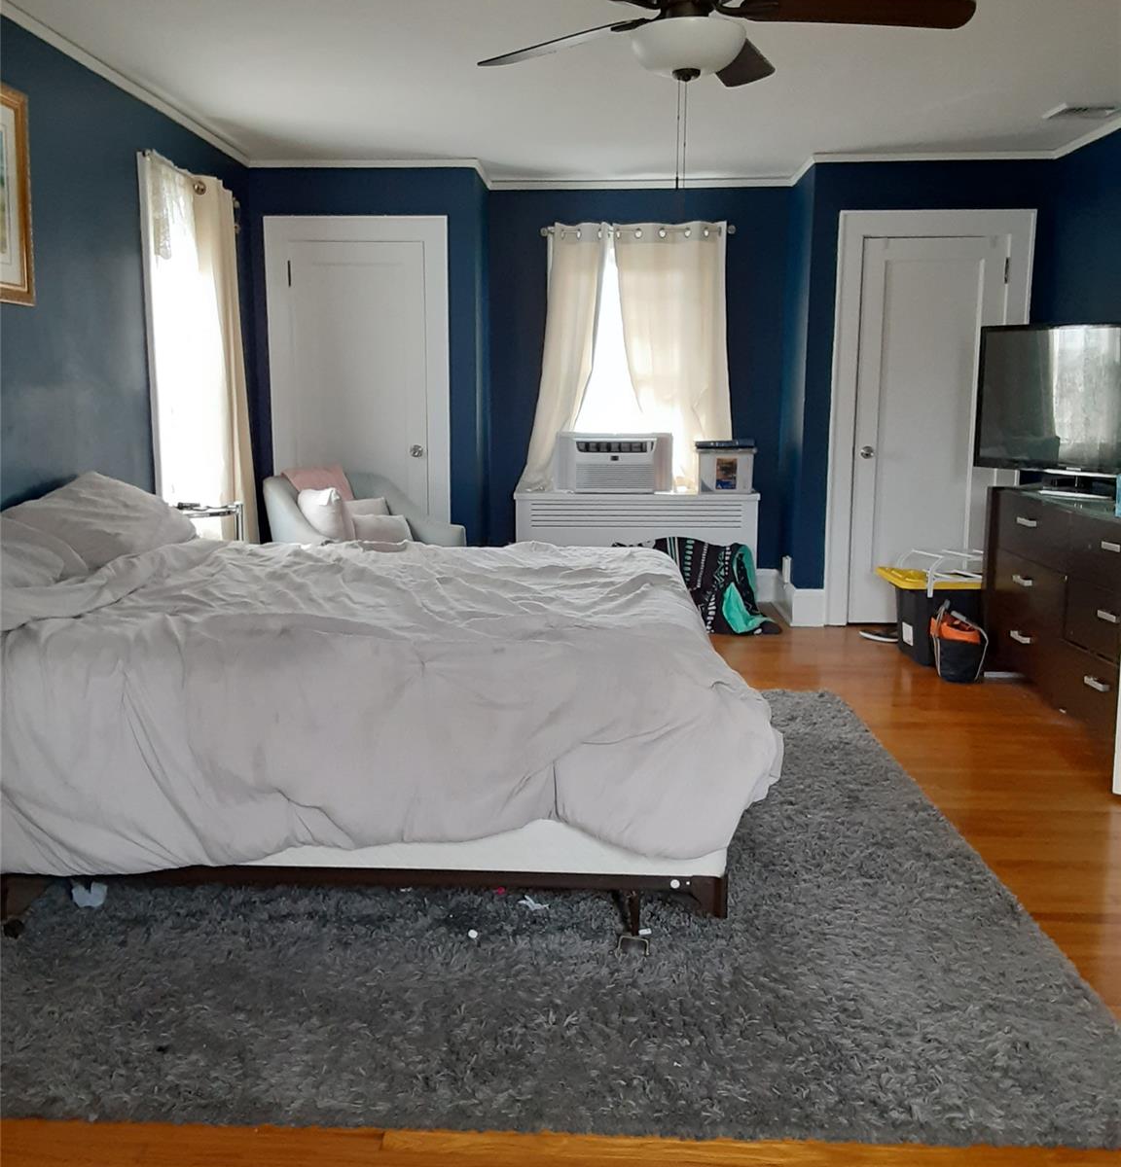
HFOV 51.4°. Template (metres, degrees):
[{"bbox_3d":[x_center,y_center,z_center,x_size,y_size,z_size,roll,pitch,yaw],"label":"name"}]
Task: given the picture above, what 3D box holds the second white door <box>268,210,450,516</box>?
[{"bbox_3d":[-1.072,-0.851,6.254,0.965,2.160,0.080,0,9,2],"label":"second white door"}]

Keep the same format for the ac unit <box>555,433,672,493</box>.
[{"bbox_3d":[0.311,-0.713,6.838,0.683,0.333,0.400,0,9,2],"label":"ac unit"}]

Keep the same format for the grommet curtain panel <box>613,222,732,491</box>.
[{"bbox_3d":[0.650,-1.295,6.698,0.699,1.527,0.140,0,9,2],"label":"grommet curtain panel"}]

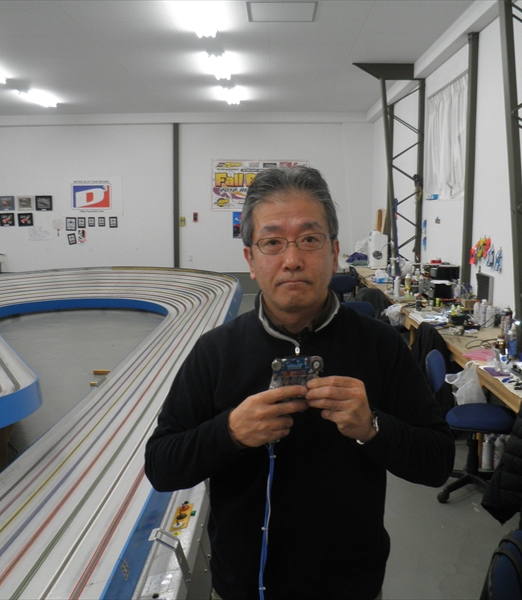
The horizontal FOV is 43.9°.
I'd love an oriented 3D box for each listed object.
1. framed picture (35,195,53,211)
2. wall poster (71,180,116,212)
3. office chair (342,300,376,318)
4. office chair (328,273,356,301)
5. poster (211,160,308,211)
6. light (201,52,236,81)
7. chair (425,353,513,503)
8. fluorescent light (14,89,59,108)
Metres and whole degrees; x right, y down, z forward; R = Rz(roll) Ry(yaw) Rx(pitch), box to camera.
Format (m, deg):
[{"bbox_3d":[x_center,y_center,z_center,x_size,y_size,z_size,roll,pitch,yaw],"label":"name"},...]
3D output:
[{"bbox_3d":[-4.126,-1.837,12.324,0.321,0.283,0.025,1,8,1],"label":"framed picture"},{"bbox_3d":[-3.303,-2.039,12.783,0.863,0.636,0.020,0,8,1],"label":"wall poster"},{"bbox_3d":[0.875,0.456,5.590,0.580,0.840,0.580,-3,8,-22],"label":"office chair"},{"bbox_3d":[1.127,0.093,8.280,0.580,0.840,0.580,-4,9,-28],"label":"office chair"},{"bbox_3d":[-0.017,-2.240,12.669,1.899,0.988,0.020,0,8,1],"label":"poster"},{"bbox_3d":[-0.483,-2.772,7.715,0.220,0.100,1.230,1,8,1],"label":"light"},{"bbox_3d":[1.280,0.695,3.855,0.580,0.830,0.550,3,8,19],"label":"chair"},{"bbox_3d":[-3.429,-3.074,9.924,0.220,0.100,1.230,1,8,1],"label":"fluorescent light"}]

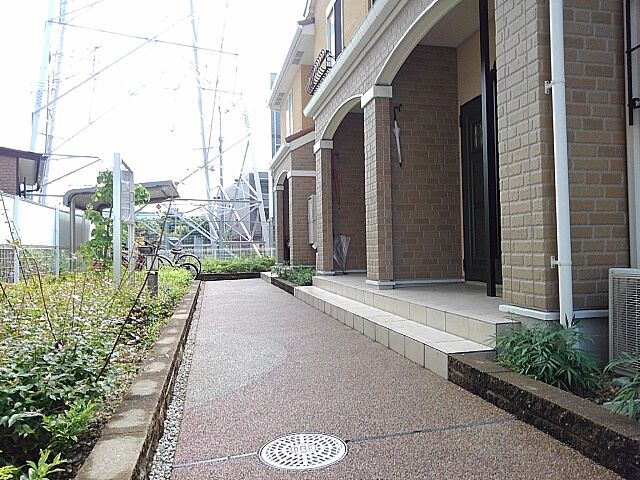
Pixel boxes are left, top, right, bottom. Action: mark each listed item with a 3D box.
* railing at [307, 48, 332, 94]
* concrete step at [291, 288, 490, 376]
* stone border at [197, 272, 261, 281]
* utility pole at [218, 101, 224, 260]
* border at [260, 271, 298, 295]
[{"bbox_3d":[0.032,-3.403,9.388,0.239,0.347,1.386,-1,-1,-13],"label":"railing"},{"bbox_3d":[0.316,0.784,5.088,0.306,0.150,4.920,-1,-1,-13],"label":"concrete step"},{"bbox_3d":[-2.366,0.964,12.050,1.671,0.154,0.169,-1,-1,-13],"label":"stone border"},{"bbox_3d":[-7.817,-4.612,36.804,0.360,12.435,0.360,-1,-1,-13],"label":"utility pole"},{"bbox_3d":[-0.894,0.901,9.880,0.166,0.142,4.966,-1,-1,-13],"label":"border"}]

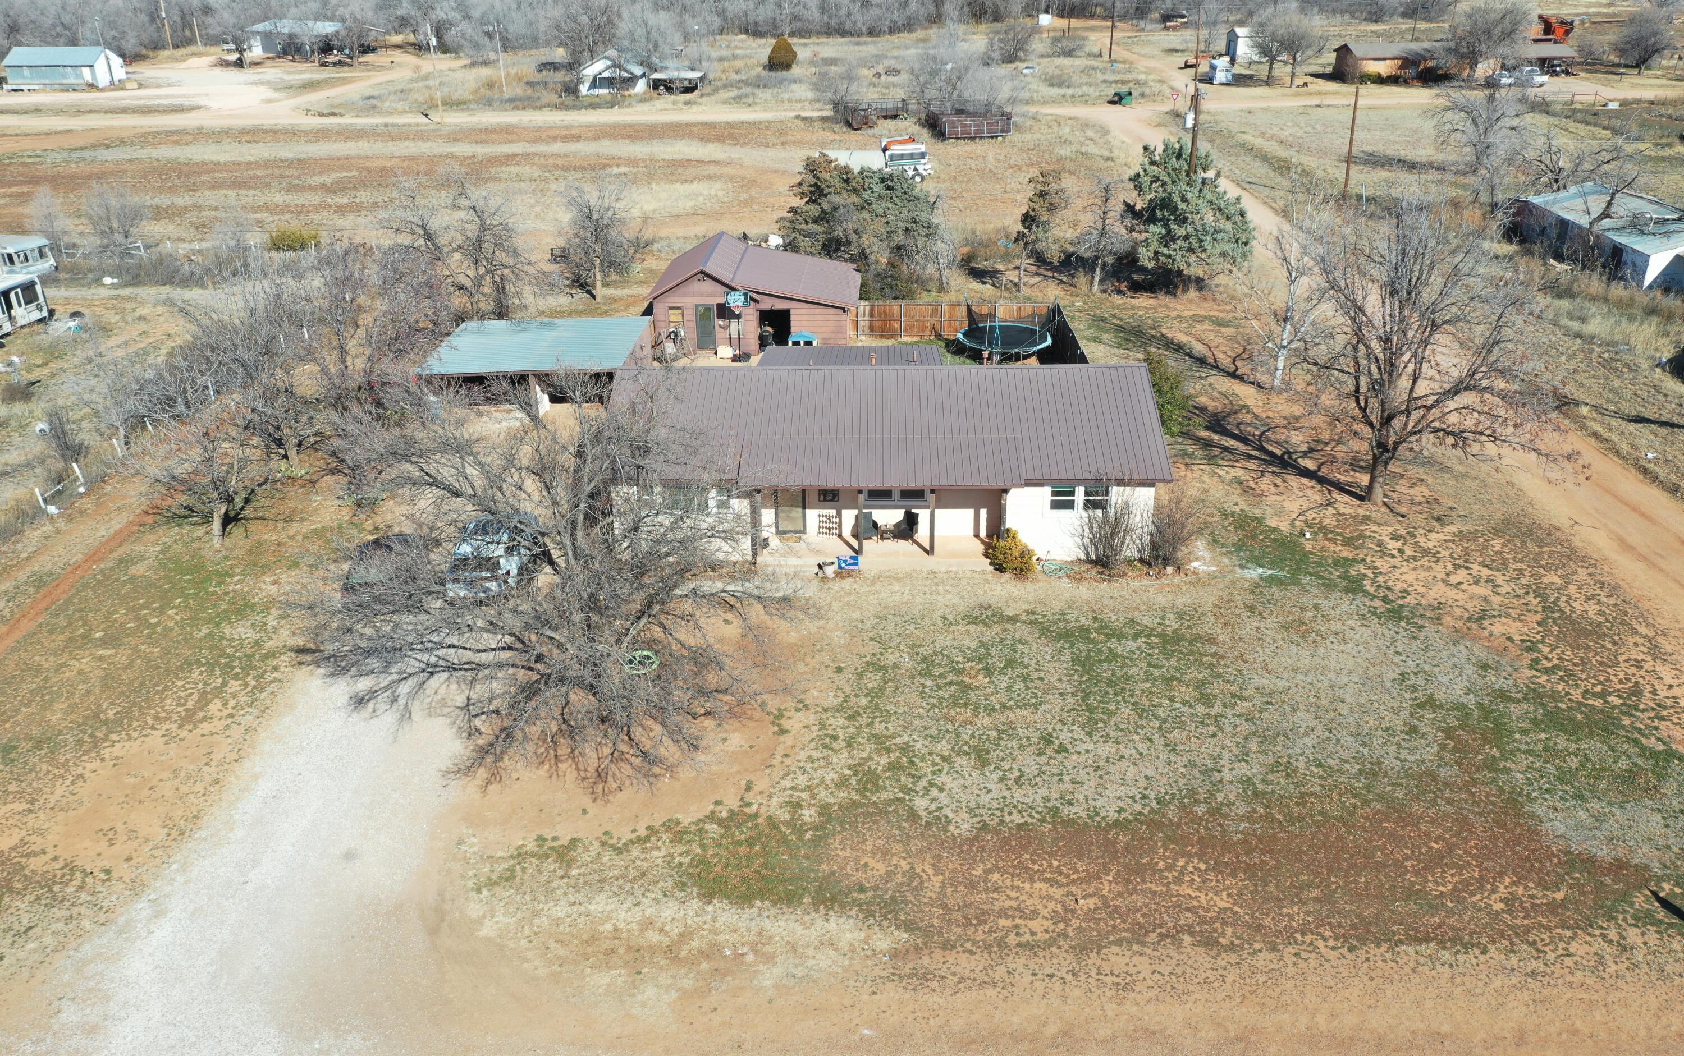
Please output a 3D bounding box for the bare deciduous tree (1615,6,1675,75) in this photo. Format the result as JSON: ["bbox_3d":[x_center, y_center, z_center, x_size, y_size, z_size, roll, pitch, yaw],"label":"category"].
[{"bbox_3d":[94.314,-56.830,152.624,6.800,7.280,6.600,-1,25,0],"label":"bare deciduous tree"}]

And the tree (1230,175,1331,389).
[{"bbox_3d":[18.050,-9.950,53.660,3.600,8.300,3.500,7,27,17],"label":"tree"}]

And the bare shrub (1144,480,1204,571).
[{"bbox_3d":[10.170,0.020,40.160,1.750,2.400,1.600,6,27,14],"label":"bare shrub"}]

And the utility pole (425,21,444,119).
[{"bbox_3d":[-40.539,-45.722,130.959,0.800,9.487,0.600,-1,25,0],"label":"utility pole"}]

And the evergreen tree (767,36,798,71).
[{"bbox_3d":[-7.926,-63.053,173.834,3.800,3.956,3.800,-1,25,0],"label":"evergreen tree"}]

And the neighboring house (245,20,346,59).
[{"bbox_3d":[-88.632,-78.961,211.745,13.800,4.800,9.000,9,26,20],"label":"neighboring house"}]

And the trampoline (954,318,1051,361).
[{"bbox_3d":[7.166,-7.958,57.660,4.170,0.950,4.170,-1,25,0],"label":"trampoline"}]

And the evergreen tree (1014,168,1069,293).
[{"bbox_3d":[9.976,-15.003,66.290,2.750,6.236,2.700,3,25,8],"label":"evergreen tree"}]

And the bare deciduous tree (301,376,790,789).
[{"bbox_3d":[-6.839,0.713,30.791,11.300,8.200,10.961,-1,25,0],"label":"bare deciduous tree"}]

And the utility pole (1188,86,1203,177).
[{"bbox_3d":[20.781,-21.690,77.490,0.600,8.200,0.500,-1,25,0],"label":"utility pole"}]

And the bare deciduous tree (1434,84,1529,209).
[{"bbox_3d":[40.250,-23.950,82.420,4.900,7.600,4.800,11,28,23],"label":"bare deciduous tree"}]

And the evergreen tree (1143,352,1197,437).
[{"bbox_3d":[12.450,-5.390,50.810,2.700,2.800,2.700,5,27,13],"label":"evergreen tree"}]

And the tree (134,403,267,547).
[{"bbox_3d":[-19.470,-1.662,40.059,3.950,4.556,3.900,-13,27,-25],"label":"tree"}]

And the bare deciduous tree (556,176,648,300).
[{"bbox_3d":[-12.550,-14.612,66.521,4.600,6.216,4.500,-1,25,0],"label":"bare deciduous tree"}]

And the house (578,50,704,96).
[{"bbox_3d":[-23.911,-54.595,155.813,14.600,5.000,10.500,0,25,3],"label":"house"}]

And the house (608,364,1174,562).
[{"bbox_3d":[1.342,-3.078,42.897,16.798,4.669,10.657,0,25,2],"label":"house"}]

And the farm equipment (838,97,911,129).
[{"bbox_3d":[3.126,-40.488,127.187,6.600,2.300,4.500,2,25,7],"label":"farm equipment"}]

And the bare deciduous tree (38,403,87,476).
[{"bbox_3d":[-27.665,-3.311,46.570,1.600,2.391,1.600,-16,28,-29],"label":"bare deciduous tree"}]

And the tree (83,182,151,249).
[{"bbox_3d":[-45.010,-19.570,81.360,3.400,4.000,3.300,-15,29,-25],"label":"tree"}]

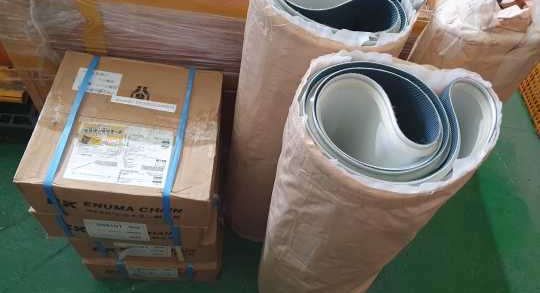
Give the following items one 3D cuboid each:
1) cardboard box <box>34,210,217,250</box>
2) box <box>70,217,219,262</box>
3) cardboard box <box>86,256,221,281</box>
[{"bbox_3d":[-0.365,0.061,1.165,0.424,0.142,0.392,5,56,-10],"label":"cardboard box"},{"bbox_3d":[-0.355,0.145,1.302,0.409,0.170,0.392,5,56,-10],"label":"box"},{"bbox_3d":[-0.376,0.256,1.429,0.406,0.167,0.392,5,56,-10],"label":"cardboard box"}]

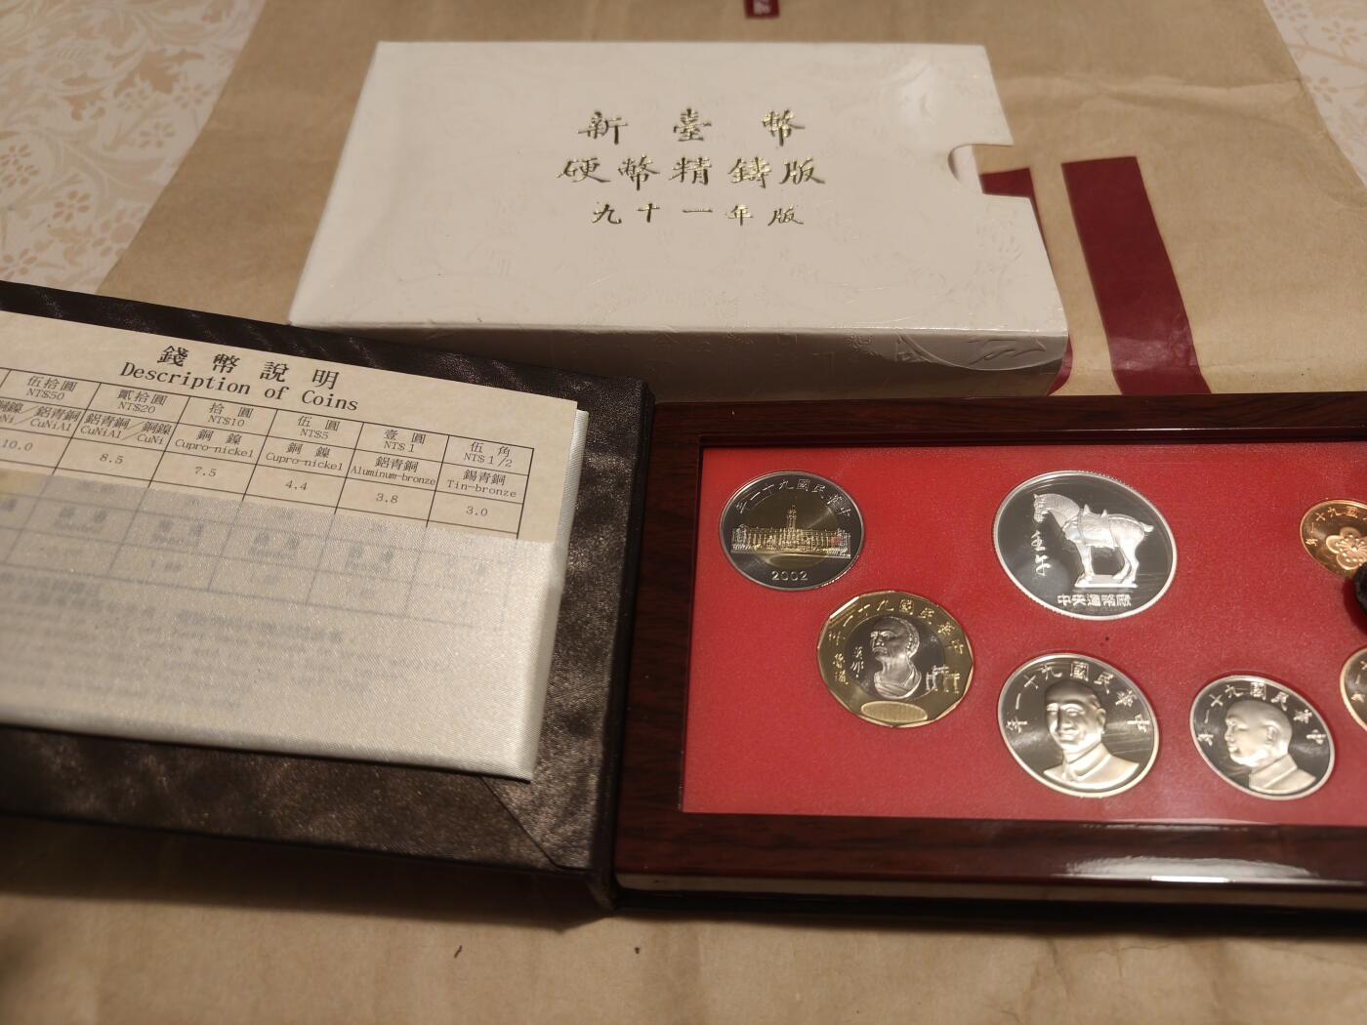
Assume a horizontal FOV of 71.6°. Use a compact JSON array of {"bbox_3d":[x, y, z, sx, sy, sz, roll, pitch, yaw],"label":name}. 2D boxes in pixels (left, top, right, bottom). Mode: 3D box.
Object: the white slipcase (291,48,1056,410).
[{"bbox_3d":[-0.001,-0.075,0.234,0.161,0.024,0.103,0,57,0],"label":"white slipcase"}]

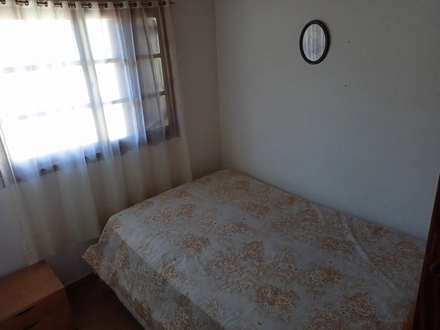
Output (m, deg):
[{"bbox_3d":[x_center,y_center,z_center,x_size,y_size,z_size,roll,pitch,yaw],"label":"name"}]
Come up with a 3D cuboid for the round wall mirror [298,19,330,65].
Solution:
[{"bbox_3d":[0.596,-0.779,2.253,0.025,0.268,0.230,-19,26,-36],"label":"round wall mirror"}]

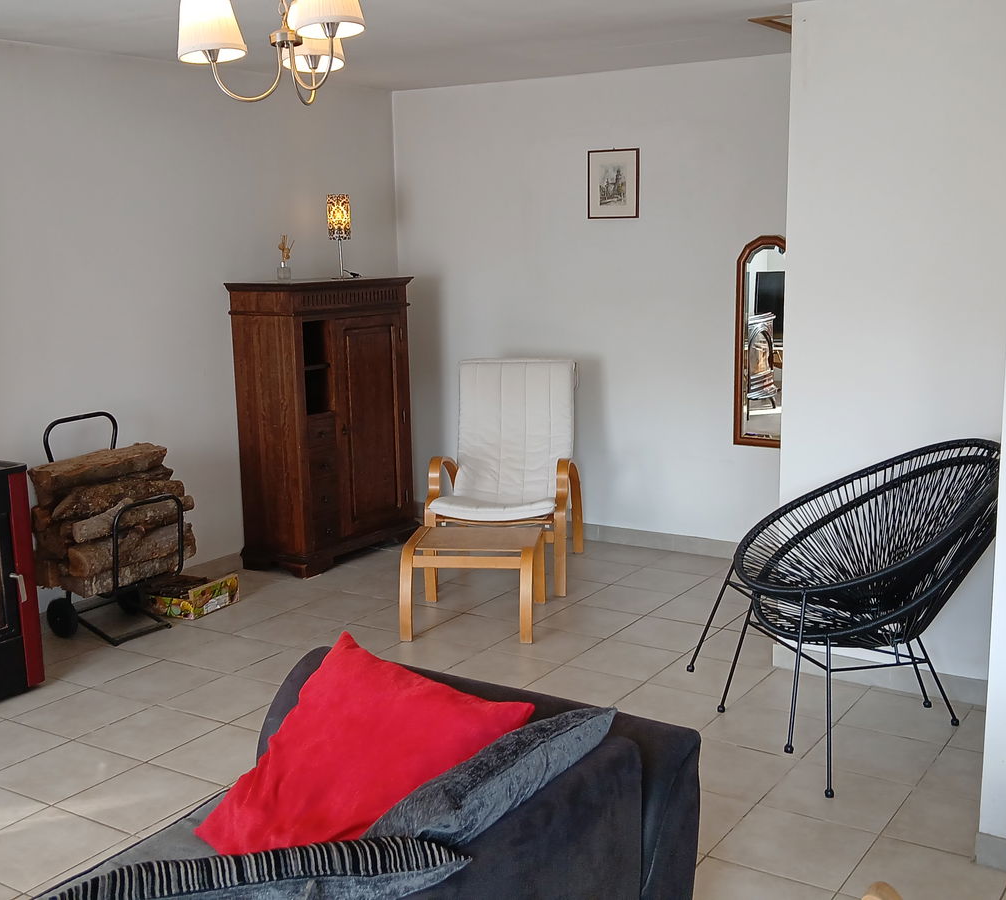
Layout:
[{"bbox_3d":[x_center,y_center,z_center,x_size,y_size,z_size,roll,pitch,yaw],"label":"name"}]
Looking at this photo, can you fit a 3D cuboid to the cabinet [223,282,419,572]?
[{"bbox_3d":[-0.898,-0.149,5.680,0.420,1.400,0.890,5,12,33],"label":"cabinet"}]

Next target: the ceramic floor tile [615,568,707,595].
[{"bbox_3d":[0.743,0.619,5.172,0.335,0.012,0.335,6,12,36],"label":"ceramic floor tile"}]

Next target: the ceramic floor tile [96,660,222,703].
[{"bbox_3d":[-1.256,0.856,4.056,0.335,0.012,0.335,5,11,31],"label":"ceramic floor tile"}]

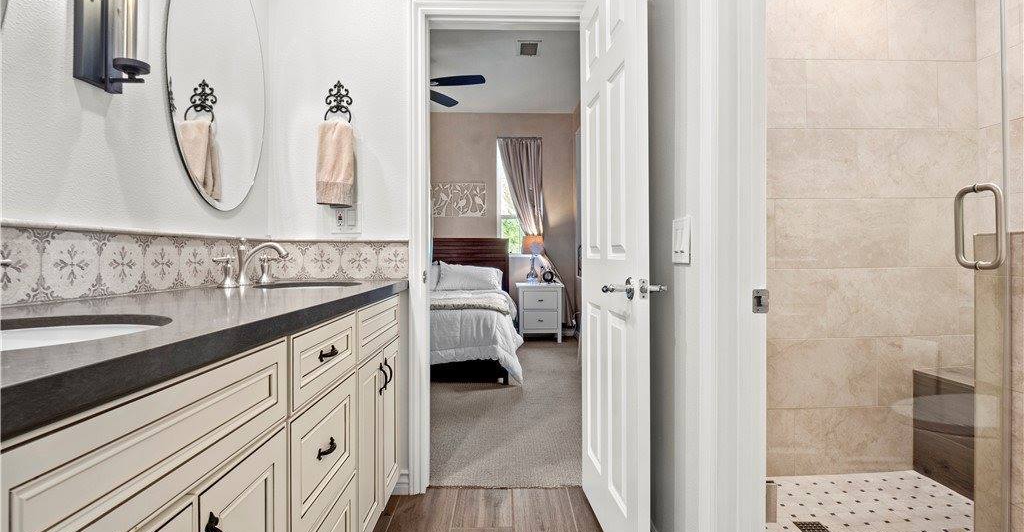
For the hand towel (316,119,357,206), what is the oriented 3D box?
[{"bbox_3d":[-0.710,-0.416,1.921,0.155,0.360,0.080,0,1,-1],"label":"hand towel"}]

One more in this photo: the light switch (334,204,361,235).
[{"bbox_3d":[-0.691,-0.199,1.974,0.124,0.126,0.010,0,1,-1],"label":"light switch"}]

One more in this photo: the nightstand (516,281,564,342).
[{"bbox_3d":[0.328,0.555,5.660,0.542,0.670,0.385,0,1,-1],"label":"nightstand"}]

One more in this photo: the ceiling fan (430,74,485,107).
[{"bbox_3d":[-0.897,-1.606,4.032,1.300,0.420,1.300,0,1,-1],"label":"ceiling fan"}]

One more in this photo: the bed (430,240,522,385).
[{"bbox_3d":[-0.827,0.294,4.721,1.700,1.233,2.220,0,1,-1],"label":"bed"}]

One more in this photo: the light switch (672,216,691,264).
[{"bbox_3d":[0.467,-0.069,1.316,0.010,0.124,0.126,0,1,-1],"label":"light switch"}]

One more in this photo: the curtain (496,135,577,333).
[{"bbox_3d":[0.294,-0.390,5.793,0.940,2.370,0.130,0,1,-1],"label":"curtain"}]

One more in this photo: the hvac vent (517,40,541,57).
[{"bbox_3d":[0.147,-1.821,3.970,0.200,0.020,0.305,0,1,-1],"label":"hvac vent"}]

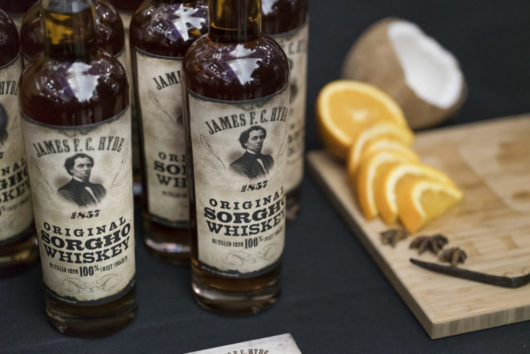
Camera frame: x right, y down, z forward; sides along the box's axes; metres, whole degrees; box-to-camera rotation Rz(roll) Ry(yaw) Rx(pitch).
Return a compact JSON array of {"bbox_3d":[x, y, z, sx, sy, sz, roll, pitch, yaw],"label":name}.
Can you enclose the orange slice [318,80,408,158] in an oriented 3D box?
[{"bbox_3d":[0.080,-0.040,1.108,0.084,0.042,0.084,-27,66,-38],"label":"orange slice"}]

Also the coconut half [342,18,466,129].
[{"bbox_3d":[0.122,-0.089,1.179,0.107,0.079,0.107,48,39,-3],"label":"coconut half"}]

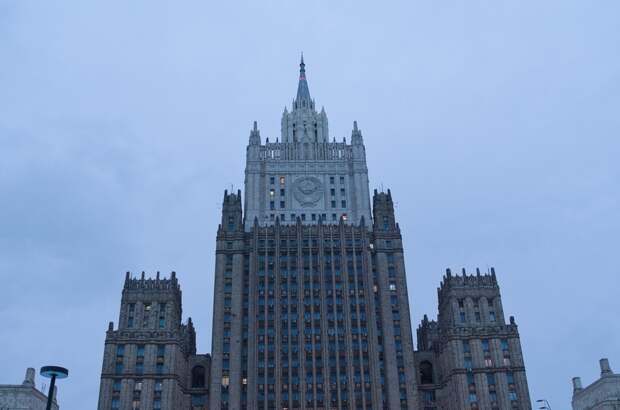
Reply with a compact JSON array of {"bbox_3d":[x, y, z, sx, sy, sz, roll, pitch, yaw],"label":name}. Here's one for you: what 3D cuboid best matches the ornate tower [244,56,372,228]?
[{"bbox_3d":[-1.890,-25.180,251.150,45.740,89.670,29.000,0,-25,-2],"label":"ornate tower"}]

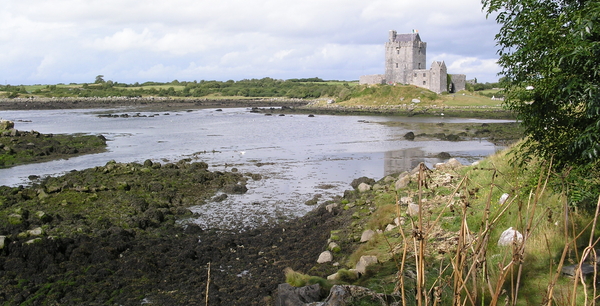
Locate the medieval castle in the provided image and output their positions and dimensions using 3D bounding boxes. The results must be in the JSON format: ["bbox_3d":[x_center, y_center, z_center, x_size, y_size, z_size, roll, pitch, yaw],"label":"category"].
[{"bbox_3d":[42.200,-33.300,246.200,32.500,21.600,22.000,4,7,36],"label":"medieval castle"}]

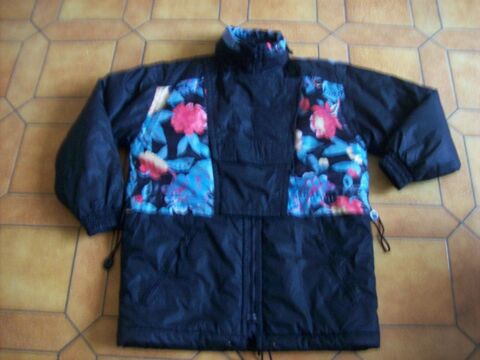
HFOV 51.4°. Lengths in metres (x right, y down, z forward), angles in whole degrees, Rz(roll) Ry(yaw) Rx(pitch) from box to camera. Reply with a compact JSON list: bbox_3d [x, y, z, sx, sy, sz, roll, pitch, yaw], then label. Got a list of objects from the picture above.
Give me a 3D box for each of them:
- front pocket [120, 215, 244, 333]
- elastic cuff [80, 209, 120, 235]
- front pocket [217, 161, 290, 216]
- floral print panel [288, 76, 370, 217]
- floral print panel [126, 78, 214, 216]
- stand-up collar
[{"bbox_3d":[-0.143,0.217,1.197,0.303,0.040,0.283,1,64,1],"label":"front pocket"},{"bbox_3d":[-0.351,0.108,1.264,0.102,0.050,0.066,-6,64,-2],"label":"elastic cuff"},{"bbox_3d":[0.034,0.025,1.276,0.183,0.030,0.149,1,64,1],"label":"front pocket"},{"bbox_3d":[0.227,-0.102,1.335,0.203,0.040,0.431,1,64,1],"label":"floral print panel"},{"bbox_3d":[-0.165,-0.101,1.341,0.211,0.040,0.418,1,64,1],"label":"floral print panel"},{"bbox_3d":[0.037,-0.384,1.475,0.211,0.070,0.135,1,64,1],"label":"stand-up collar"}]

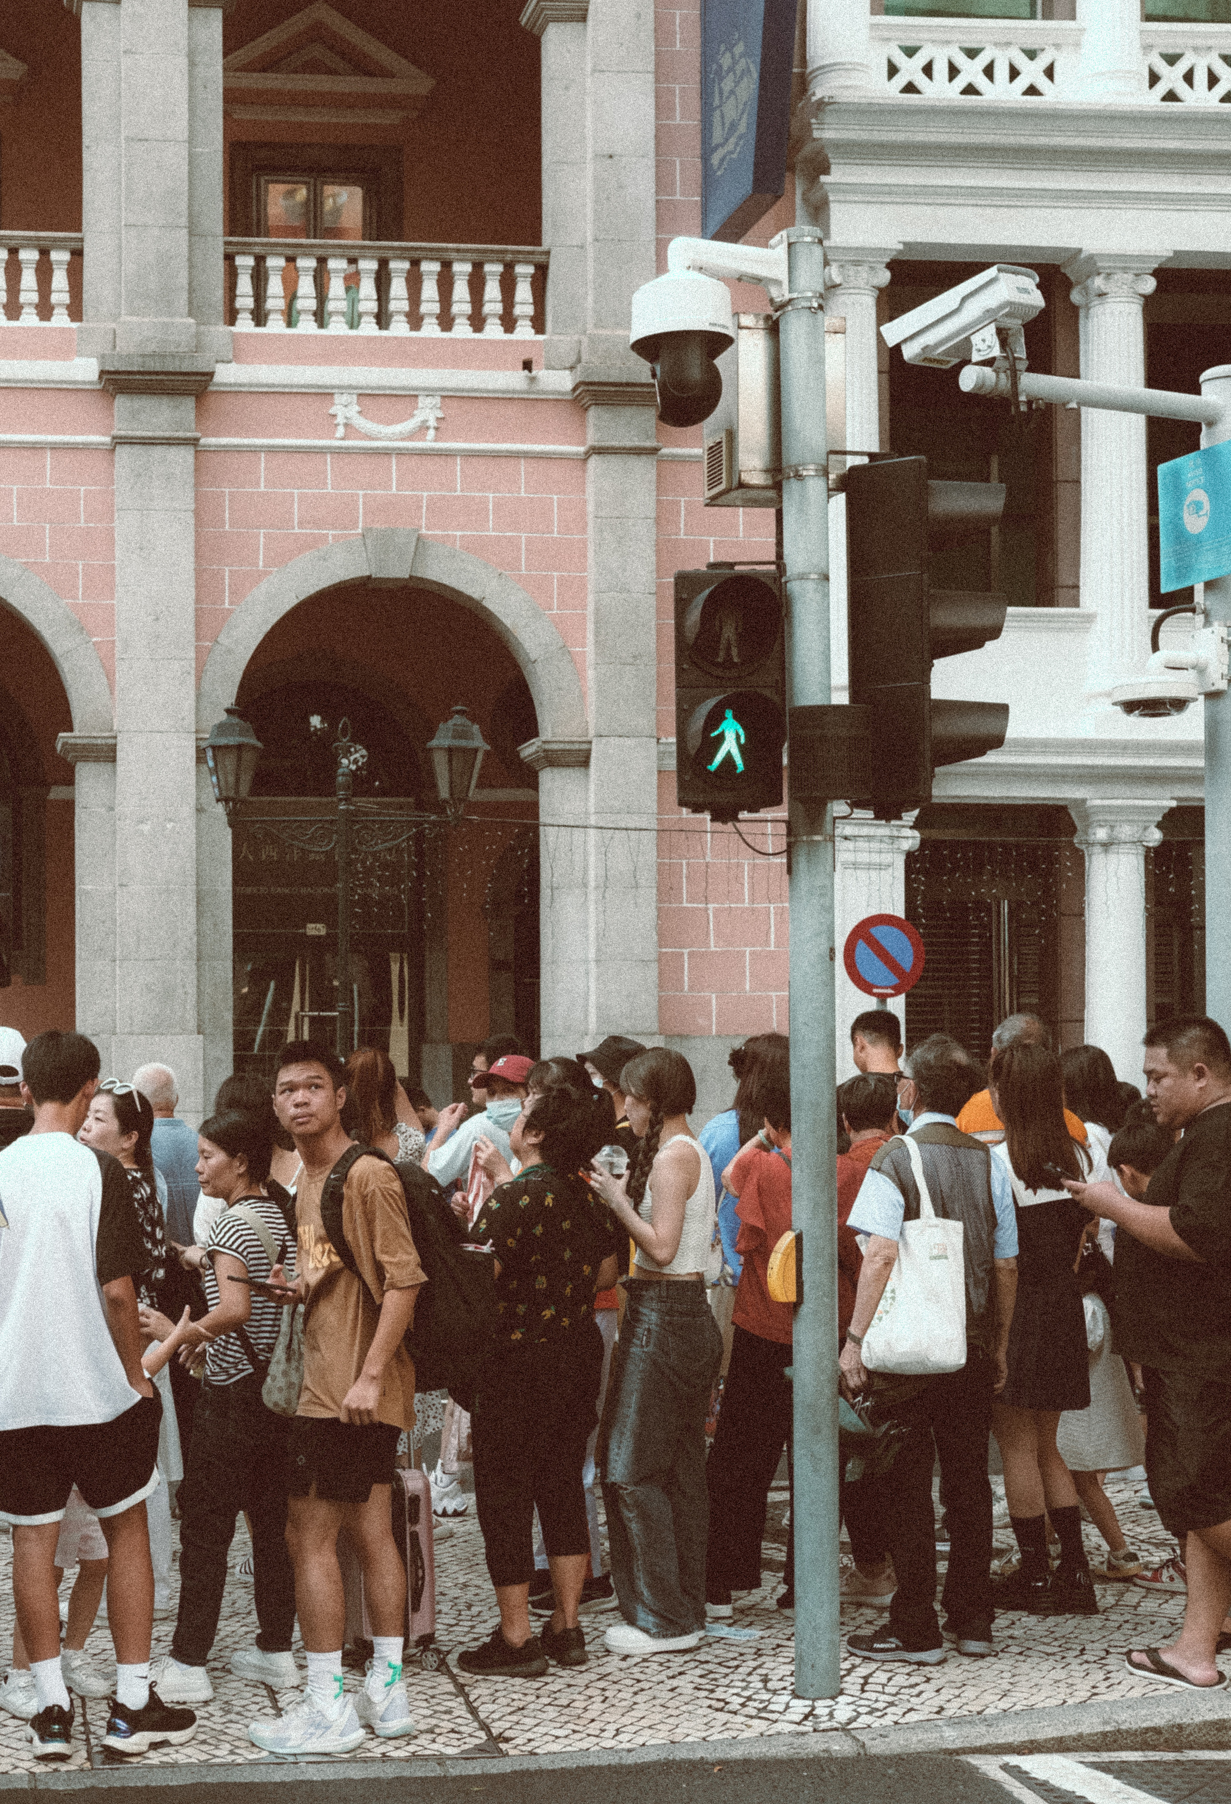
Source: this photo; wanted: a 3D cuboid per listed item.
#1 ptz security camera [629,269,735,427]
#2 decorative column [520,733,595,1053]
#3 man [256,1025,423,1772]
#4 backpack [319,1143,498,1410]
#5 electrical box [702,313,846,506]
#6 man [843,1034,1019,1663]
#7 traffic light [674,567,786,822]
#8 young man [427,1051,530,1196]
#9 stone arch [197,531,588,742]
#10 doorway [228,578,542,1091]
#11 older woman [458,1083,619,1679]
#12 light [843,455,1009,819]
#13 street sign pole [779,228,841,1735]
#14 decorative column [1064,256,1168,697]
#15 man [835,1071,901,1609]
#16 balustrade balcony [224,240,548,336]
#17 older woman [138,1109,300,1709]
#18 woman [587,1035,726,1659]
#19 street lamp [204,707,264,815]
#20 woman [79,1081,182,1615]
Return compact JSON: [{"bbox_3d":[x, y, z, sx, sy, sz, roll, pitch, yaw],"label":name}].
[{"bbox_3d":[0.167,-1.394,6.850,0.266,0.400,0.266,0,-3,6],"label":"ptz security camera"},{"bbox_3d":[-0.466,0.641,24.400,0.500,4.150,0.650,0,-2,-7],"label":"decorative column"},{"bbox_3d":[-0.669,1.195,6.670,0.340,1.700,0.470,2,-3,-41],"label":"man"},{"bbox_3d":[-0.487,0.919,6.650,0.370,0.600,0.330,1,-2,-28],"label":"backpack"},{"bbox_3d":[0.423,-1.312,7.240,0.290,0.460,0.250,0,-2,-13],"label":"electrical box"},{"bbox_3d":[0.872,1.224,7.500,0.490,1.700,0.350,1,-3,-22],"label":"man"},{"bbox_3d":[0.292,-0.528,6.880,0.265,0.620,0.300,0,-2,-10],"label":"traffic light"},{"bbox_3d":[-0.388,1.303,8.600,0.580,1.650,0.450,-1,-2,30],"label":"young man"},{"bbox_3d":[-1.991,-2.370,24.200,3.440,1.850,0.550,0,-2,-7],"label":"stone arch"},{"bbox_3d":[-1.773,0.262,21.000,2.420,5.500,0.500,0,-3,-6],"label":"doorway"},{"bbox_3d":[-0.204,1.295,7.380,0.450,1.580,0.380,2,-3,-45],"label":"older woman"},{"bbox_3d":[0.793,-0.674,6.920,0.420,0.920,0.290,0,-3,6],"label":"light"},{"bbox_3d":[0.503,0.153,6.970,0.115,3.780,0.115,0,-3,-6],"label":"street sign pole"},{"bbox_3d":[4.549,-3.861,24.700,0.800,3.920,0.800,0,-2,-6],"label":"decorative column"},{"bbox_3d":[0.744,1.309,8.150,0.470,1.590,0.360,1,-2,-30],"label":"man"},{"bbox_3d":[-1.781,-4.765,21.100,2.500,0.720,0.250,0,-3,-6],"label":"balustrade balcony"},{"bbox_3d":[-1.026,1.302,7.080,0.420,1.520,0.440,-1,-3,7],"label":"older woman"},{"bbox_3d":[0.119,1.232,7.500,0.380,1.650,0.420,0,-3,-5],"label":"woman"},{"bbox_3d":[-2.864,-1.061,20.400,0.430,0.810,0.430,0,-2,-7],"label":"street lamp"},{"bbox_3d":[-1.432,1.326,8.100,0.340,1.590,0.420,1,-3,-22],"label":"woman"}]

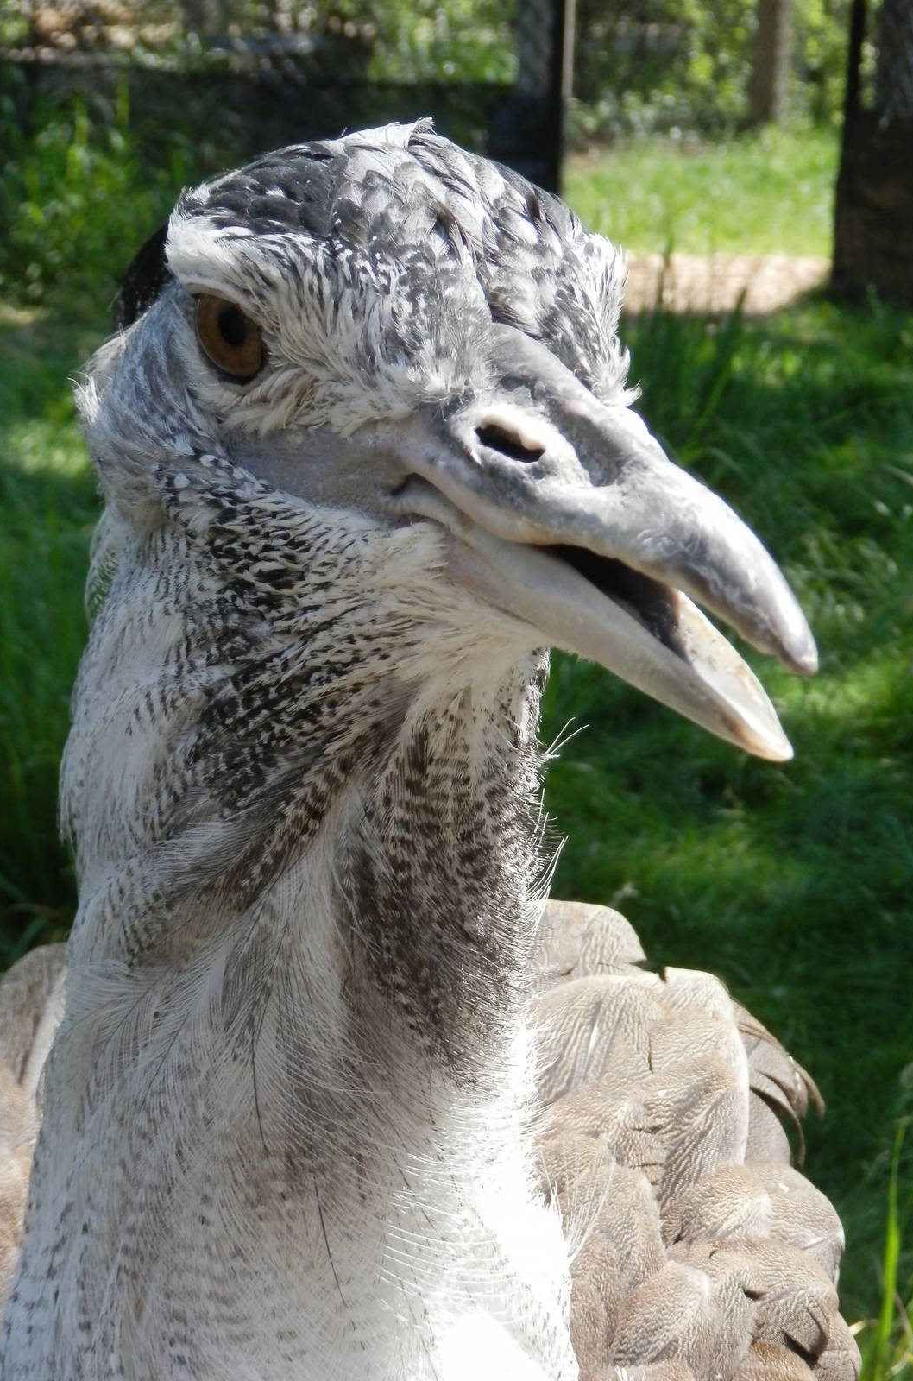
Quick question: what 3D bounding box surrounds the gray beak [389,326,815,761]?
[{"bbox_3d":[0.034,-0.030,0.485,0.041,0.056,0.108,0,24,-46],"label":"gray beak"}]

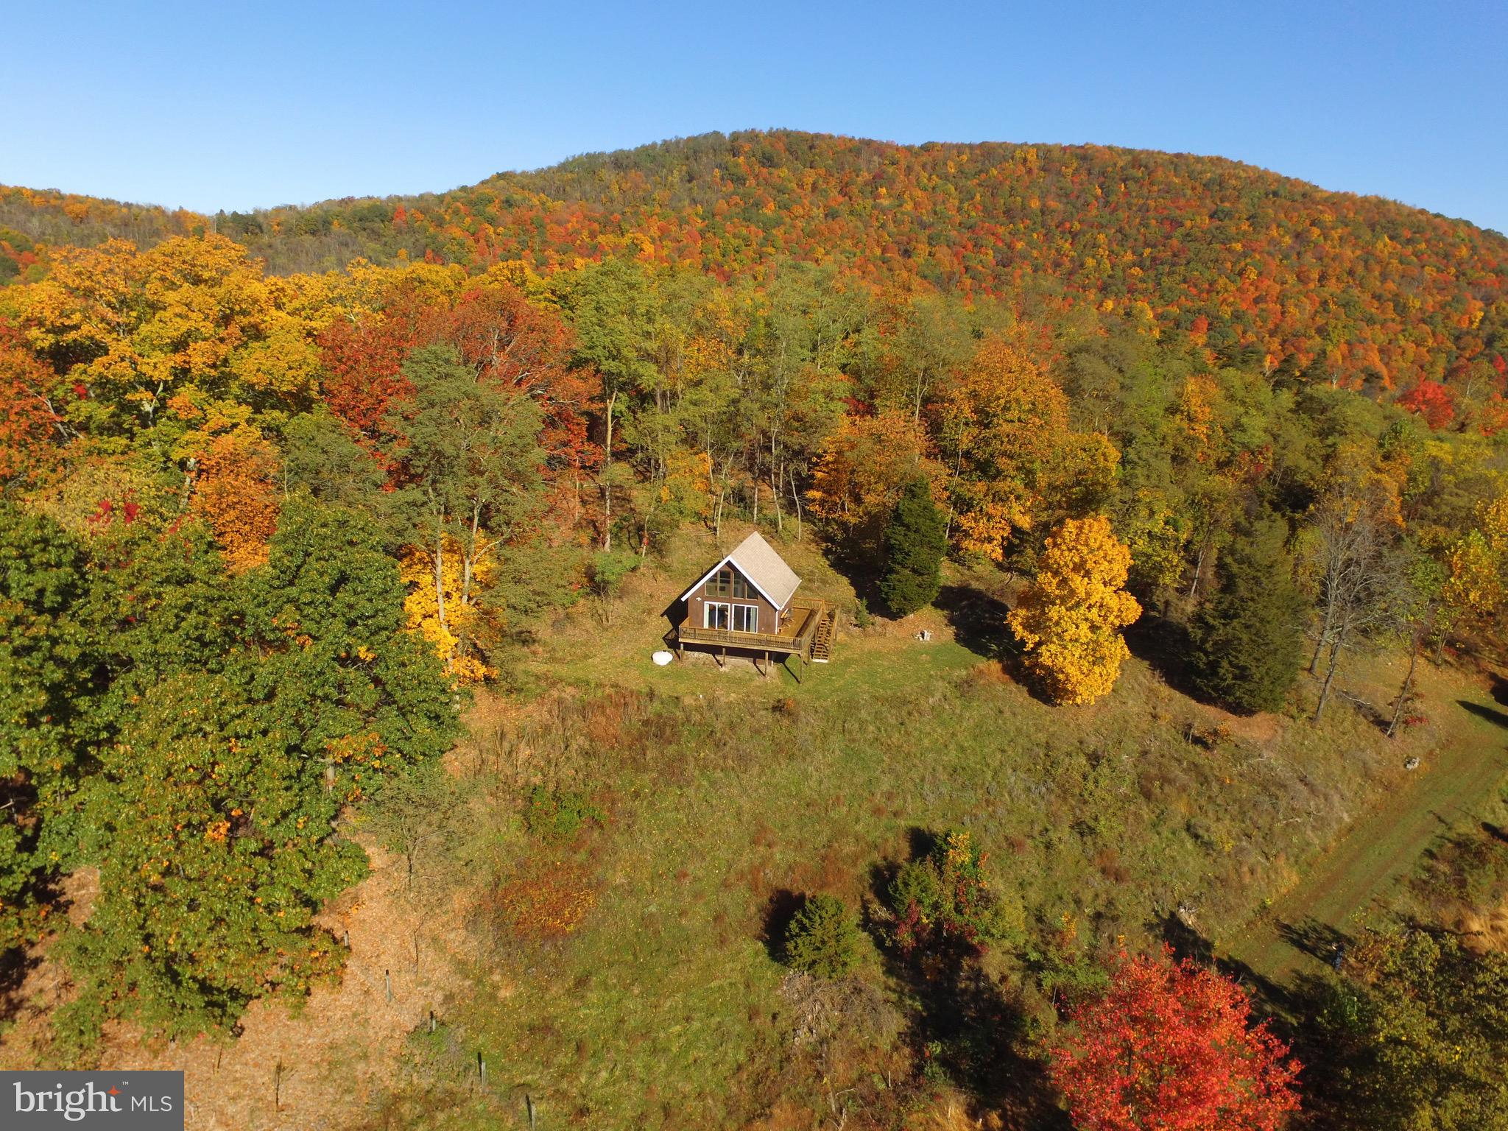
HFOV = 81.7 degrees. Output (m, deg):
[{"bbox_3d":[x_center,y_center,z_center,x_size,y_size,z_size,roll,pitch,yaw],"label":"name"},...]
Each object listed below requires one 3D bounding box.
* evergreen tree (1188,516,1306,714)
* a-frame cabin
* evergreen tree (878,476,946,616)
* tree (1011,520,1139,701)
[{"bbox_3d":[31.564,3.010,54.110,7.170,12.690,6.960,0,16,0],"label":"evergreen tree"},{"bbox_3d":[0.420,2.503,61.183,9.579,7.725,8.498,4,17,14],"label":"a-frame cabin"},{"bbox_3d":[12.011,-1.426,66.988,5.070,10.780,4.920,0,16,0],"label":"evergreen tree"},{"bbox_3d":[20.103,2.786,54.801,8.000,11.880,7.760,0,16,0],"label":"tree"}]

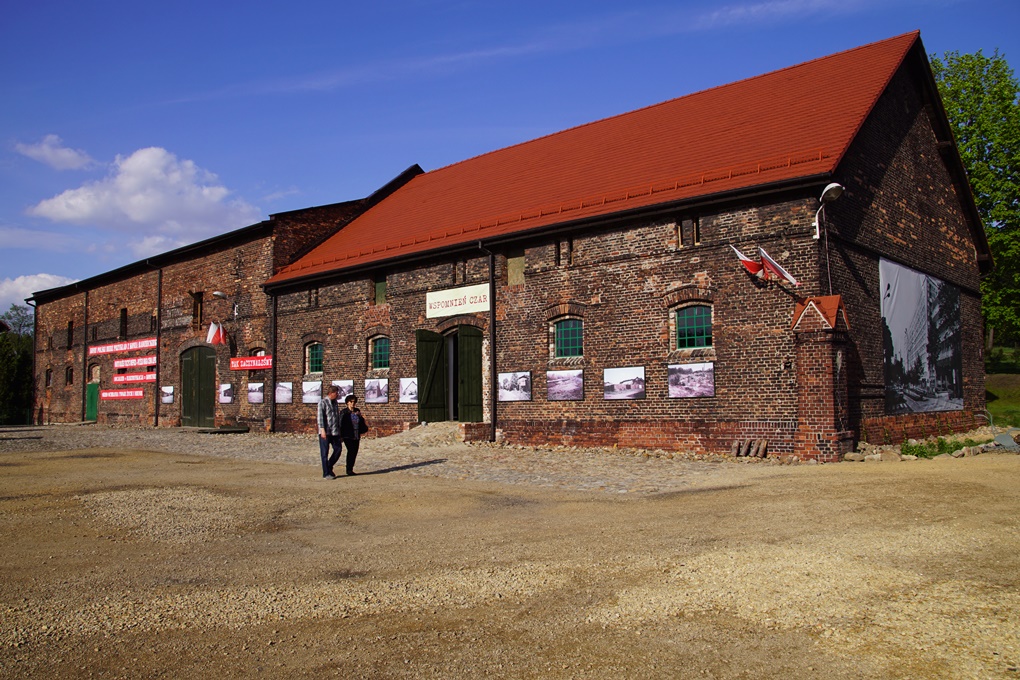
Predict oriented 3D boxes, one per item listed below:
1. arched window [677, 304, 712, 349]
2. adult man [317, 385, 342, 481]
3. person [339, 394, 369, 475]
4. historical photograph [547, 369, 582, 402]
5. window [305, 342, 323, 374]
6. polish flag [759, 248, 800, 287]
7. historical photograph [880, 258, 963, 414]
[{"bbox_3d":[4.543,-0.324,18.688,0.963,1.053,0.120,-5,-7,39],"label":"arched window"},{"bbox_3d":[-3.340,1.718,14.226,0.420,1.706,0.500,-5,-7,42],"label":"adult man"},{"bbox_3d":[-3.120,1.888,15.200,0.380,1.590,0.520,-4,-5,37],"label":"person"},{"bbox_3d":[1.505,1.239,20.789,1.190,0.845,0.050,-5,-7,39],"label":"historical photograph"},{"bbox_3d":[-7.540,0.687,29.864,1.180,1.260,0.250,-4,-6,41],"label":"window"},{"bbox_3d":[5.958,-1.606,16.941,0.900,0.800,0.270,0,-4,-16],"label":"polish flag"},{"bbox_3d":[12.802,0.088,23.363,0.060,4.190,8.590,-5,-6,42],"label":"historical photograph"}]

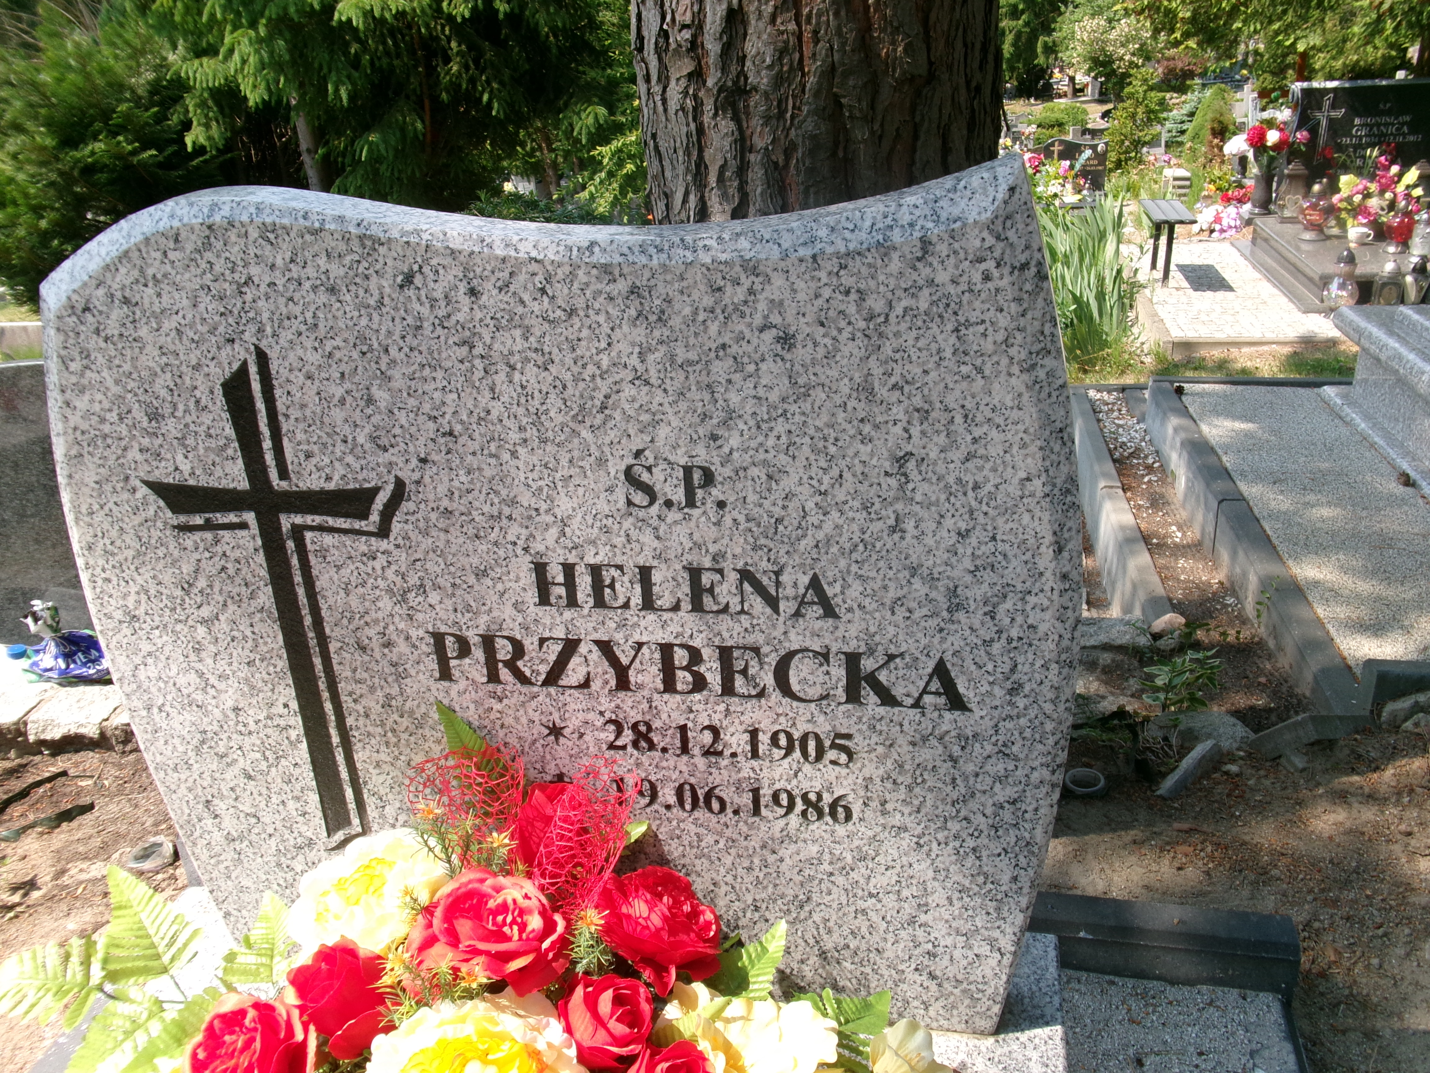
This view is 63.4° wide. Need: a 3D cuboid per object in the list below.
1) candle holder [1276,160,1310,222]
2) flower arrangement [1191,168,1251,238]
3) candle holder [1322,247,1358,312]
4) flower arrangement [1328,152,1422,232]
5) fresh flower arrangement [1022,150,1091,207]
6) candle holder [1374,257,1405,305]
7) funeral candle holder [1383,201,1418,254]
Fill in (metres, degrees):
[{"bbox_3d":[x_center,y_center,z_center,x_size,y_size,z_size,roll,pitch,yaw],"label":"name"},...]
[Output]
[{"bbox_3d":[3.496,-2.084,6.980,0.175,0.350,0.175,2,25,11],"label":"candle holder"},{"bbox_3d":[3.343,-2.205,7.650,0.360,0.380,0.360,2,25,11],"label":"flower arrangement"},{"bbox_3d":[2.988,-1.228,5.525,0.172,0.305,0.172,2,25,11],"label":"candle holder"},{"bbox_3d":[3.688,-1.893,6.437,0.450,0.430,0.340,2,25,11],"label":"flower arrangement"},{"bbox_3d":[2.955,-3.086,10.000,0.550,0.420,0.420,2,25,11],"label":"fresh flower arrangement"},{"bbox_3d":[3.223,-1.205,5.506,0.120,0.255,0.120,2,25,11],"label":"candle holder"},{"bbox_3d":[3.622,-1.642,6.107,0.167,0.270,0.167,2,25,11],"label":"funeral candle holder"}]

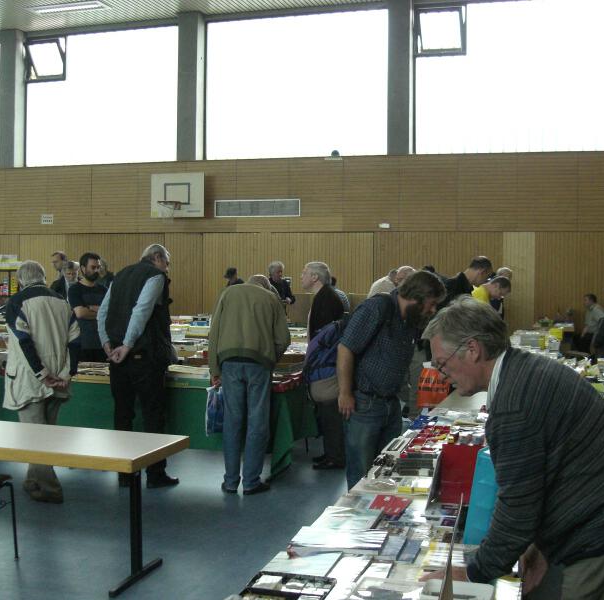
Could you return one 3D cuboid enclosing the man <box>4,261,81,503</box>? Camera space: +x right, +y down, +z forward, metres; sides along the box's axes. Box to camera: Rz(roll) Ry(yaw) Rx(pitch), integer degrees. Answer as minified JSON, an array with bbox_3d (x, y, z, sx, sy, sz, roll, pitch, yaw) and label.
[{"bbox_3d":[-1.921,0.587,6.500,0.550,1.750,0.430,-1,2,-35],"label":"man"}]

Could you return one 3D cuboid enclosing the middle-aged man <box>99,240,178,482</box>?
[{"bbox_3d":[-1.277,0.522,6.900,0.530,1.870,0.520,2,2,38],"label":"middle-aged man"}]

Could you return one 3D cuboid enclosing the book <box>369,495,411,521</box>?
[{"bbox_3d":[0.331,0.794,3.364,0.160,0.028,0.240,1,2,17],"label":"book"}]

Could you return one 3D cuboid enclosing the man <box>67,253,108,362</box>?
[{"bbox_3d":[-2.037,0.485,8.500,0.510,1.830,0.400,-1,2,-37],"label":"man"}]

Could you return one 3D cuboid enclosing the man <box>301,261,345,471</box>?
[{"bbox_3d":[0.183,0.550,7.704,0.420,1.740,0.500,1,2,17],"label":"man"}]

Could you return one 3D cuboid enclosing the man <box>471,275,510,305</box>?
[{"bbox_3d":[1.645,0.591,8.406,0.650,1.640,0.520,1,2,17],"label":"man"}]

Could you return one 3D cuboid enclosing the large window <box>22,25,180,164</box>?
[{"bbox_3d":[-4.347,-4.360,19.054,3.900,2.920,0.150,1,2,17],"label":"large window"}]

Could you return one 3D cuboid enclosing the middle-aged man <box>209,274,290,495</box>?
[{"bbox_3d":[-0.385,0.615,6.814,0.600,1.650,0.620,1,2,17],"label":"middle-aged man"}]

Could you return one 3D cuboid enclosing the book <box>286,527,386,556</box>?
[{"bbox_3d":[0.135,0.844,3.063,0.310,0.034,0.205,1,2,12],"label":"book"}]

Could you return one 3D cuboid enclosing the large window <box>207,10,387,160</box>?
[{"bbox_3d":[-0.144,-4.298,17.730,3.880,2.920,0.150,1,2,17],"label":"large window"}]

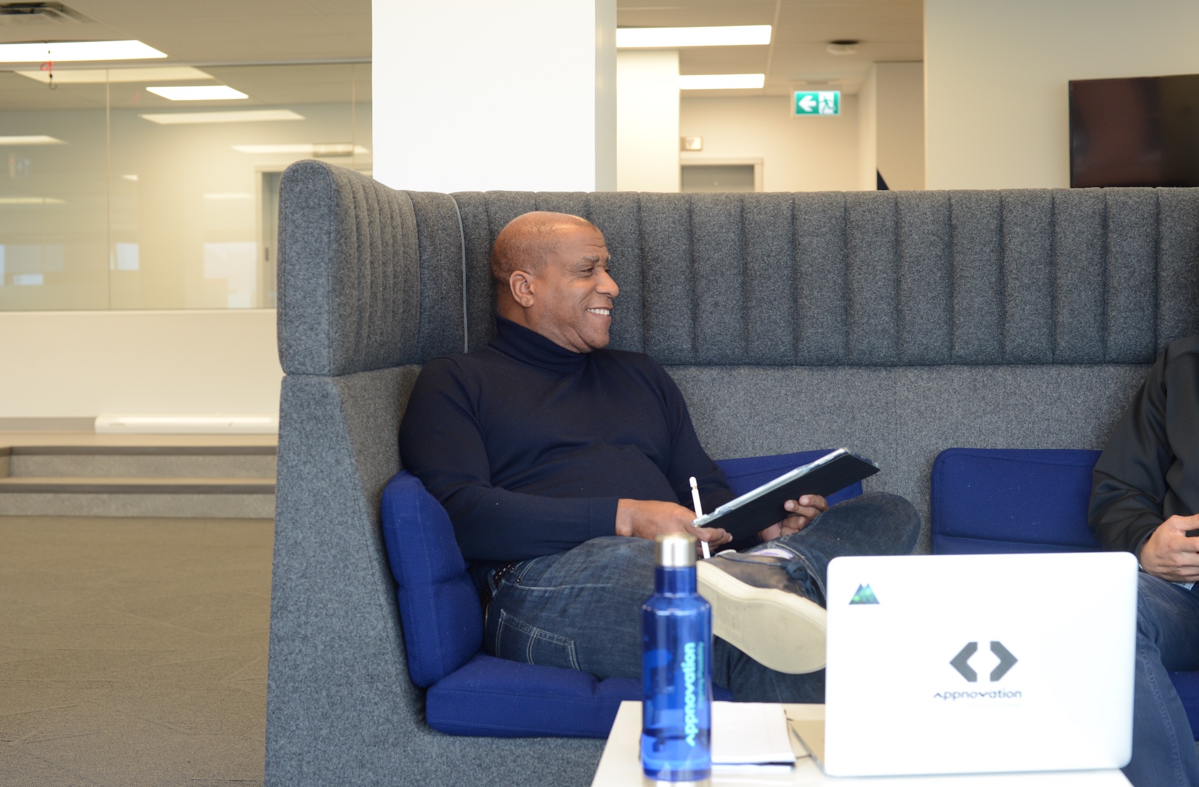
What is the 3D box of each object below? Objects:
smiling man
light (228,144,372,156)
[{"bbox_3d":[0.114,0.298,2.720,0.720,1.180,0.830,-2,2,-37],"label":"smiling man"},{"bbox_3d":[-2.889,-2.394,16.250,1.210,0.070,0.600,0,2,4],"label":"light"}]

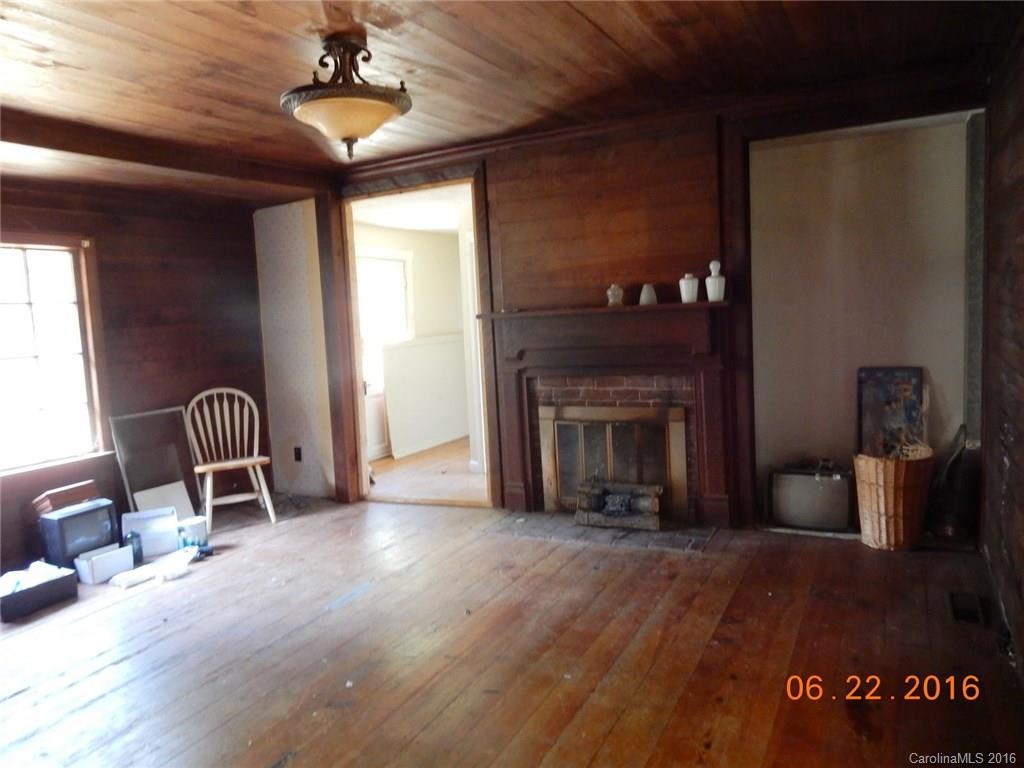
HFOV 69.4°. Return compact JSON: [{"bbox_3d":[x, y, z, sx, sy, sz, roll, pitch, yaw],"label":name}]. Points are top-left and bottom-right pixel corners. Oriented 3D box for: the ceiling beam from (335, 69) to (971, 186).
[{"bbox_3d":[0.495,-1.482,4.397,3.944,0.156,0.136,0,7,27],"label":"ceiling beam"}]

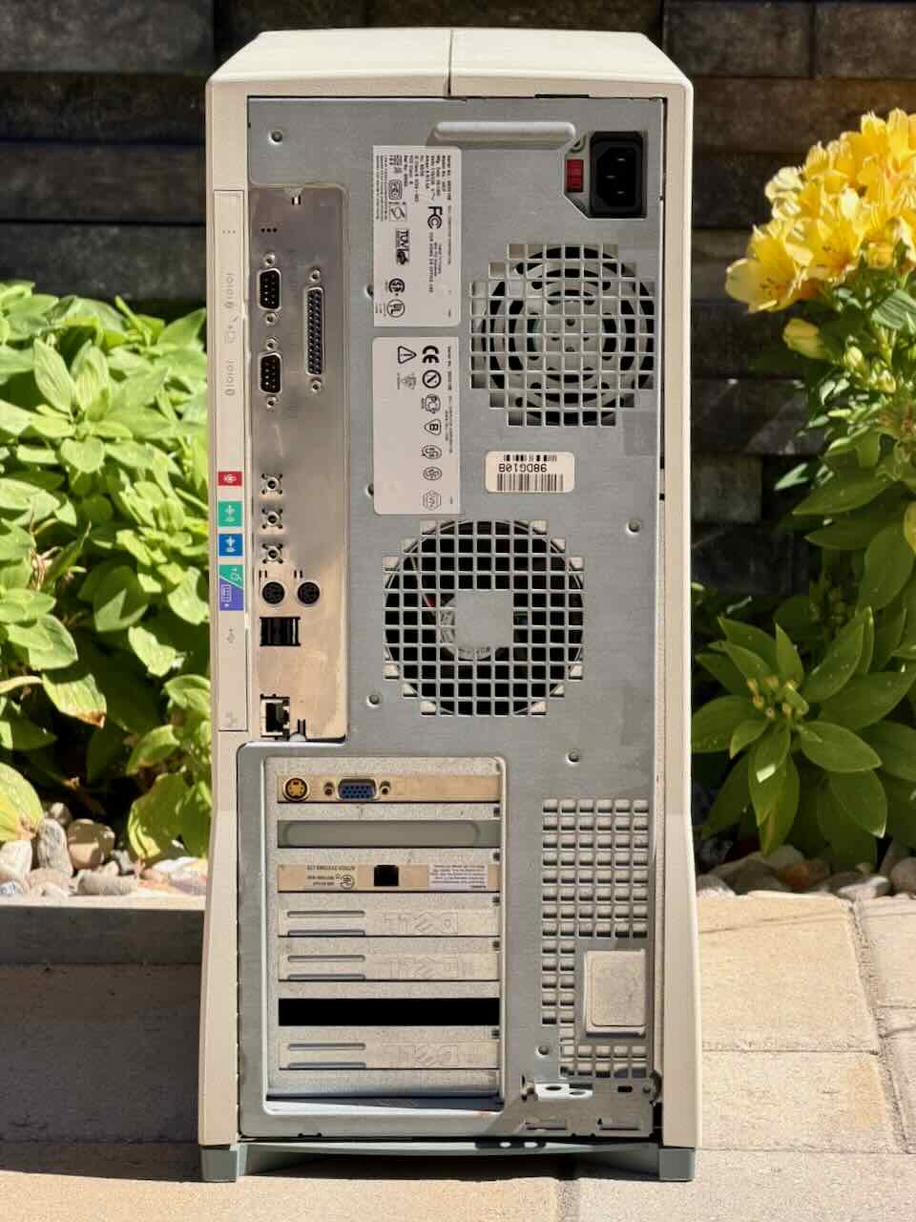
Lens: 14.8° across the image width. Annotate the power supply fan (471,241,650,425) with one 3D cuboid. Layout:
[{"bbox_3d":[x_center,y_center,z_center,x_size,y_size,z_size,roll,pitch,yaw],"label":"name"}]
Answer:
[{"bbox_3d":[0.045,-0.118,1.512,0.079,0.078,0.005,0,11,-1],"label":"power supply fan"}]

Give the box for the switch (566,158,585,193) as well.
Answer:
[{"bbox_3d":[0.050,-0.185,1.502,0.008,0.014,0.008,0,10,0],"label":"switch"}]

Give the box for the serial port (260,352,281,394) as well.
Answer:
[{"bbox_3d":[-0.080,-0.102,1.510,0.009,0.018,0.008,0,11,-1],"label":"serial port"}]

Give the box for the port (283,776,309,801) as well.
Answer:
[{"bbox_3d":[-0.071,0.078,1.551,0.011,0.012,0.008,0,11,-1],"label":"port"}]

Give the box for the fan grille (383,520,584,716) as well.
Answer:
[{"bbox_3d":[0.011,0.003,1.531,0.087,0.086,0.004,0,10,0],"label":"fan grille"}]

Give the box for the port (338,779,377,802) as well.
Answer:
[{"bbox_3d":[-0.044,0.079,1.550,0.016,0.010,0.008,0,11,-1],"label":"port"}]

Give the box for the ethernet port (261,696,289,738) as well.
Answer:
[{"bbox_3d":[-0.080,0.045,1.543,0.012,0.018,0.013,0,10,0],"label":"ethernet port"}]

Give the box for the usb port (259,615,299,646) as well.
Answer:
[{"bbox_3d":[-0.077,0.008,1.536,0.017,0.013,0.013,0,10,0],"label":"usb port"}]

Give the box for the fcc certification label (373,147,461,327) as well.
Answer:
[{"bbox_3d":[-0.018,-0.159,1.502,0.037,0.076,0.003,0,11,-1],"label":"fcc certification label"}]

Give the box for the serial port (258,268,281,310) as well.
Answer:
[{"bbox_3d":[-0.080,-0.137,1.502,0.010,0.018,0.009,0,10,0],"label":"serial port"}]

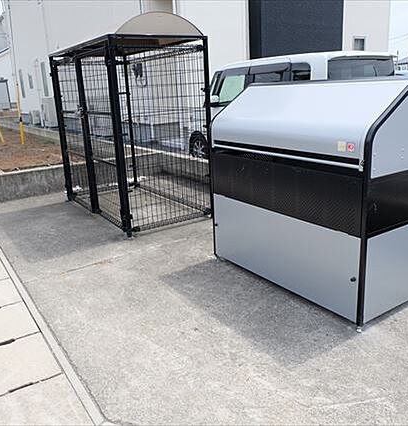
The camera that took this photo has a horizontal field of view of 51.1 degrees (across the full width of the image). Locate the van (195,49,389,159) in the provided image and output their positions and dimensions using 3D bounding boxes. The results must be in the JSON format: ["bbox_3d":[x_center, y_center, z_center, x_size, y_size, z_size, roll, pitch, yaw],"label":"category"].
[{"bbox_3d":[1.104,-1.611,6.838,1.480,1.640,3.400,-12,18,-30],"label":"van"}]

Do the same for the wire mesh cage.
[{"bbox_3d":[-0.929,-0.974,5.124,1.023,1.887,2.046,-13,18,-31],"label":"wire mesh cage"}]

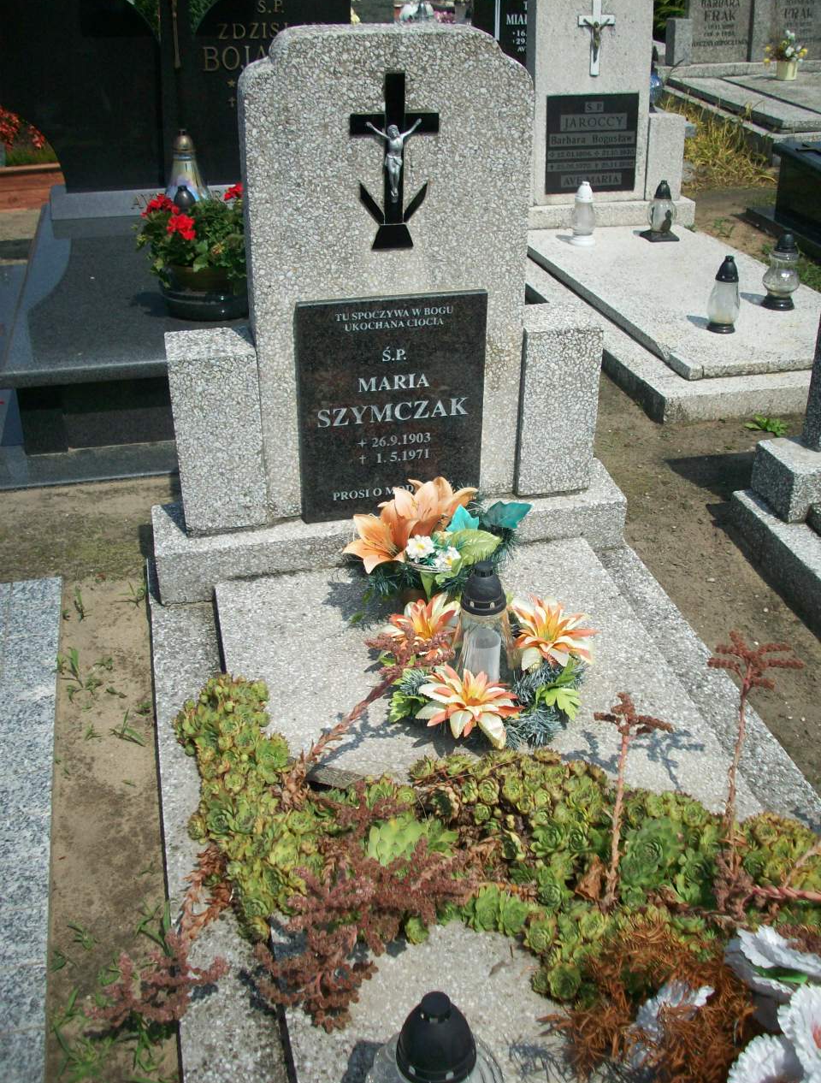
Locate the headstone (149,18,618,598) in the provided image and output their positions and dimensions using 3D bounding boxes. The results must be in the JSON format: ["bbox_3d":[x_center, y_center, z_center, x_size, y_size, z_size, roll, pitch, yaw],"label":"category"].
[{"bbox_3d":[-0.040,-0.443,2.361,1.030,1.087,0.221,-7,32,-11],"label":"headstone"}]

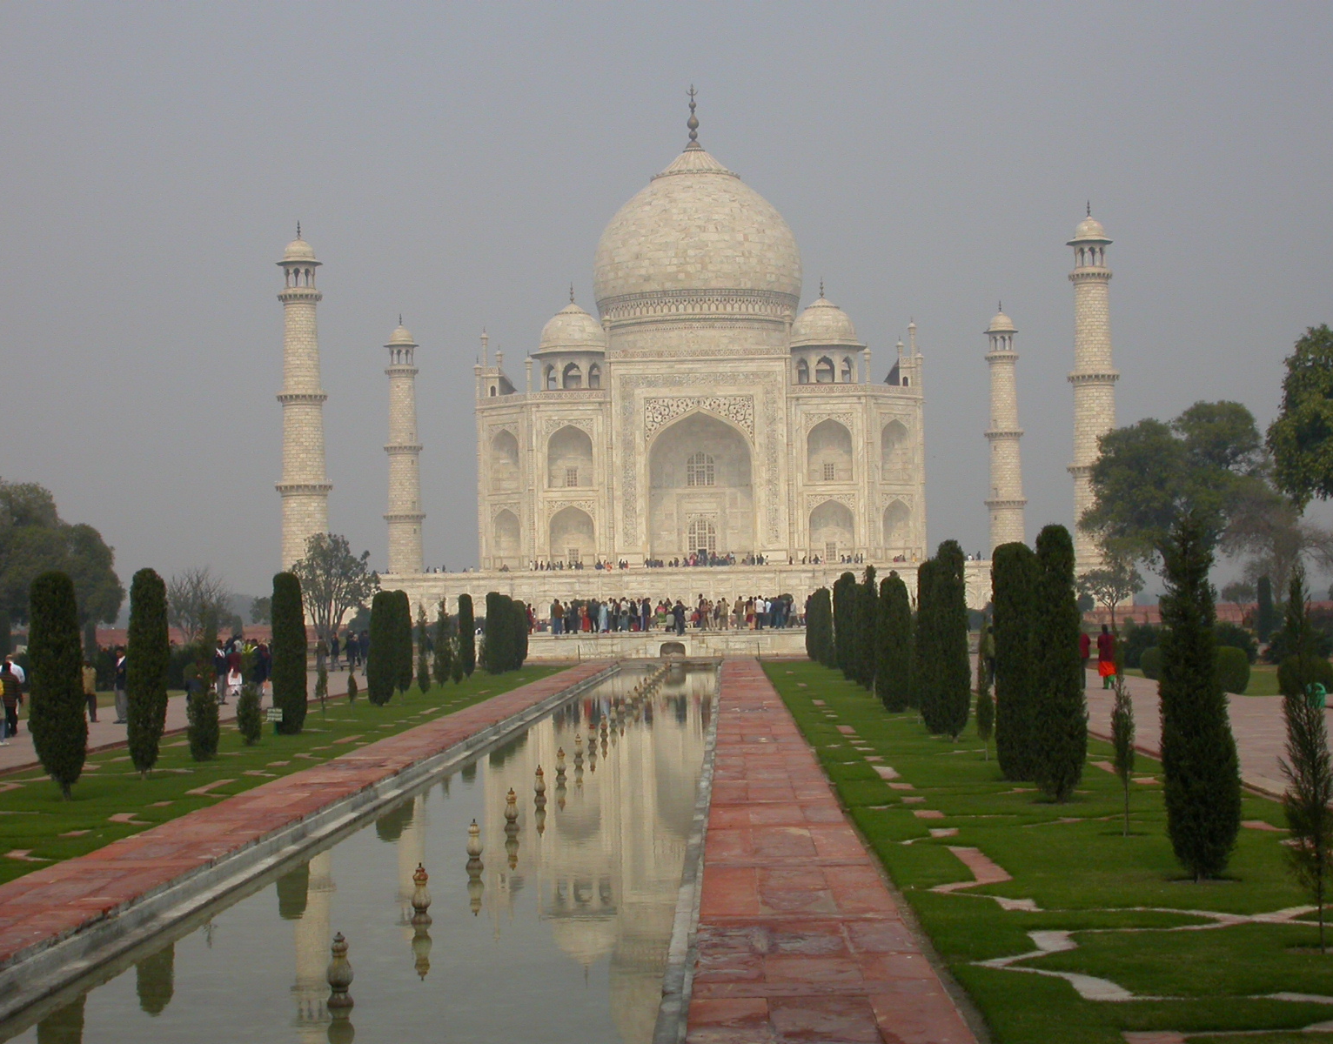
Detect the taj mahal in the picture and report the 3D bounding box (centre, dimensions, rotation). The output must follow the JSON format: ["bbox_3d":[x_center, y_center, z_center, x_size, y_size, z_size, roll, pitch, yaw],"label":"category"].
[{"bbox_3d":[4.338,-22.570,334.709,98.000,72.800,97.000,-1,-2,1],"label":"taj mahal"}]

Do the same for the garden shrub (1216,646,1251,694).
[{"bbox_3d":[14.086,3.739,63.223,1.434,1.217,1.434,-2,-2,12],"label":"garden shrub"}]

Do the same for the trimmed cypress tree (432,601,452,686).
[{"bbox_3d":[-7.791,4.209,86.379,0.678,3.030,0.678,-1,-2,-5],"label":"trimmed cypress tree"}]

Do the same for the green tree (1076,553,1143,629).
[{"bbox_3d":[26.191,4.459,147.353,4.002,5.125,4.002,-1,-2,1],"label":"green tree"}]

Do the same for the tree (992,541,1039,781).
[{"bbox_3d":[4.580,1.812,32.557,0.642,3.097,0.642,-1,-2,1],"label":"tree"}]

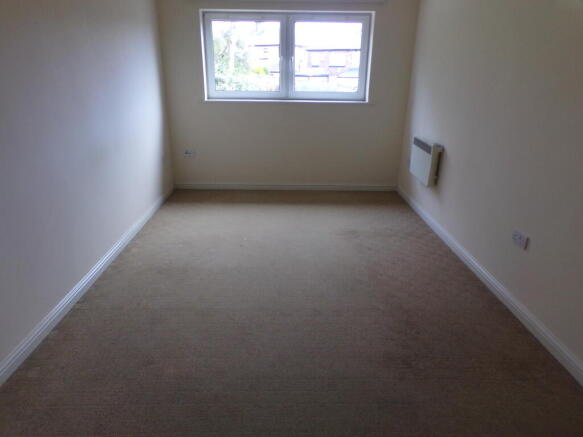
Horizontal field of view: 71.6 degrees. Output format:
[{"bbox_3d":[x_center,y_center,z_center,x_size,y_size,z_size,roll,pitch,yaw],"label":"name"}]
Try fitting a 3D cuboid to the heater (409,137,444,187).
[{"bbox_3d":[1.321,-0.571,3.967,0.100,0.390,0.540,0,20,-1],"label":"heater"}]

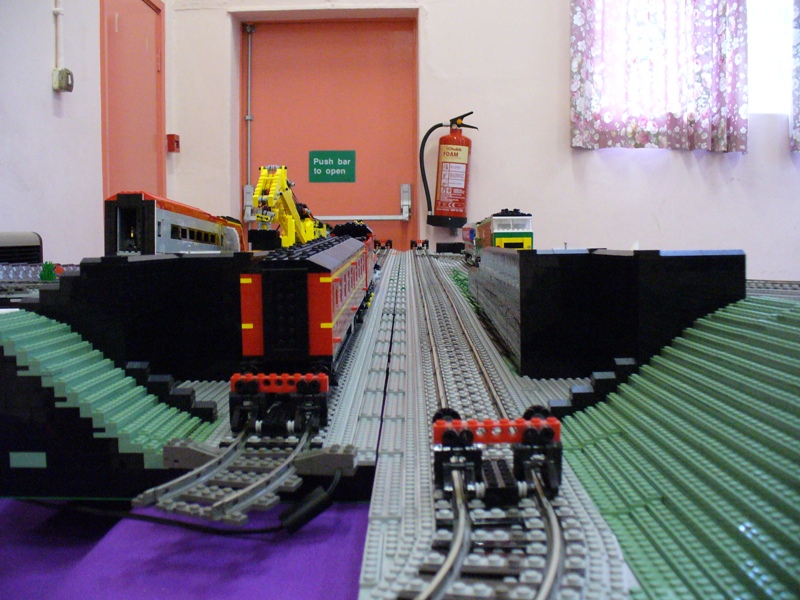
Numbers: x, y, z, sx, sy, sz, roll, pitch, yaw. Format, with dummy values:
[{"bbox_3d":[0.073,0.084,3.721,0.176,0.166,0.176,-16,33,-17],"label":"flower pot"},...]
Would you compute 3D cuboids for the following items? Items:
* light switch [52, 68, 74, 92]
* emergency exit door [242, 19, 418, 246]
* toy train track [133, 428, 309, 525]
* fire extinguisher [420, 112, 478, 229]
[{"bbox_3d":[-1.313,-0.855,3.326,0.056,0.088,0.080,1,6,5],"label":"light switch"},{"bbox_3d":[-0.380,-0.515,4.651,0.952,1.969,0.070,1,6,5],"label":"emergency exit door"},{"bbox_3d":[-0.089,0.097,0.496,0.070,0.011,0.141,1,6,11],"label":"toy train track"},{"bbox_3d":[0.253,-0.659,4.320,0.275,0.572,0.175,4,6,4],"label":"fire extinguisher"}]

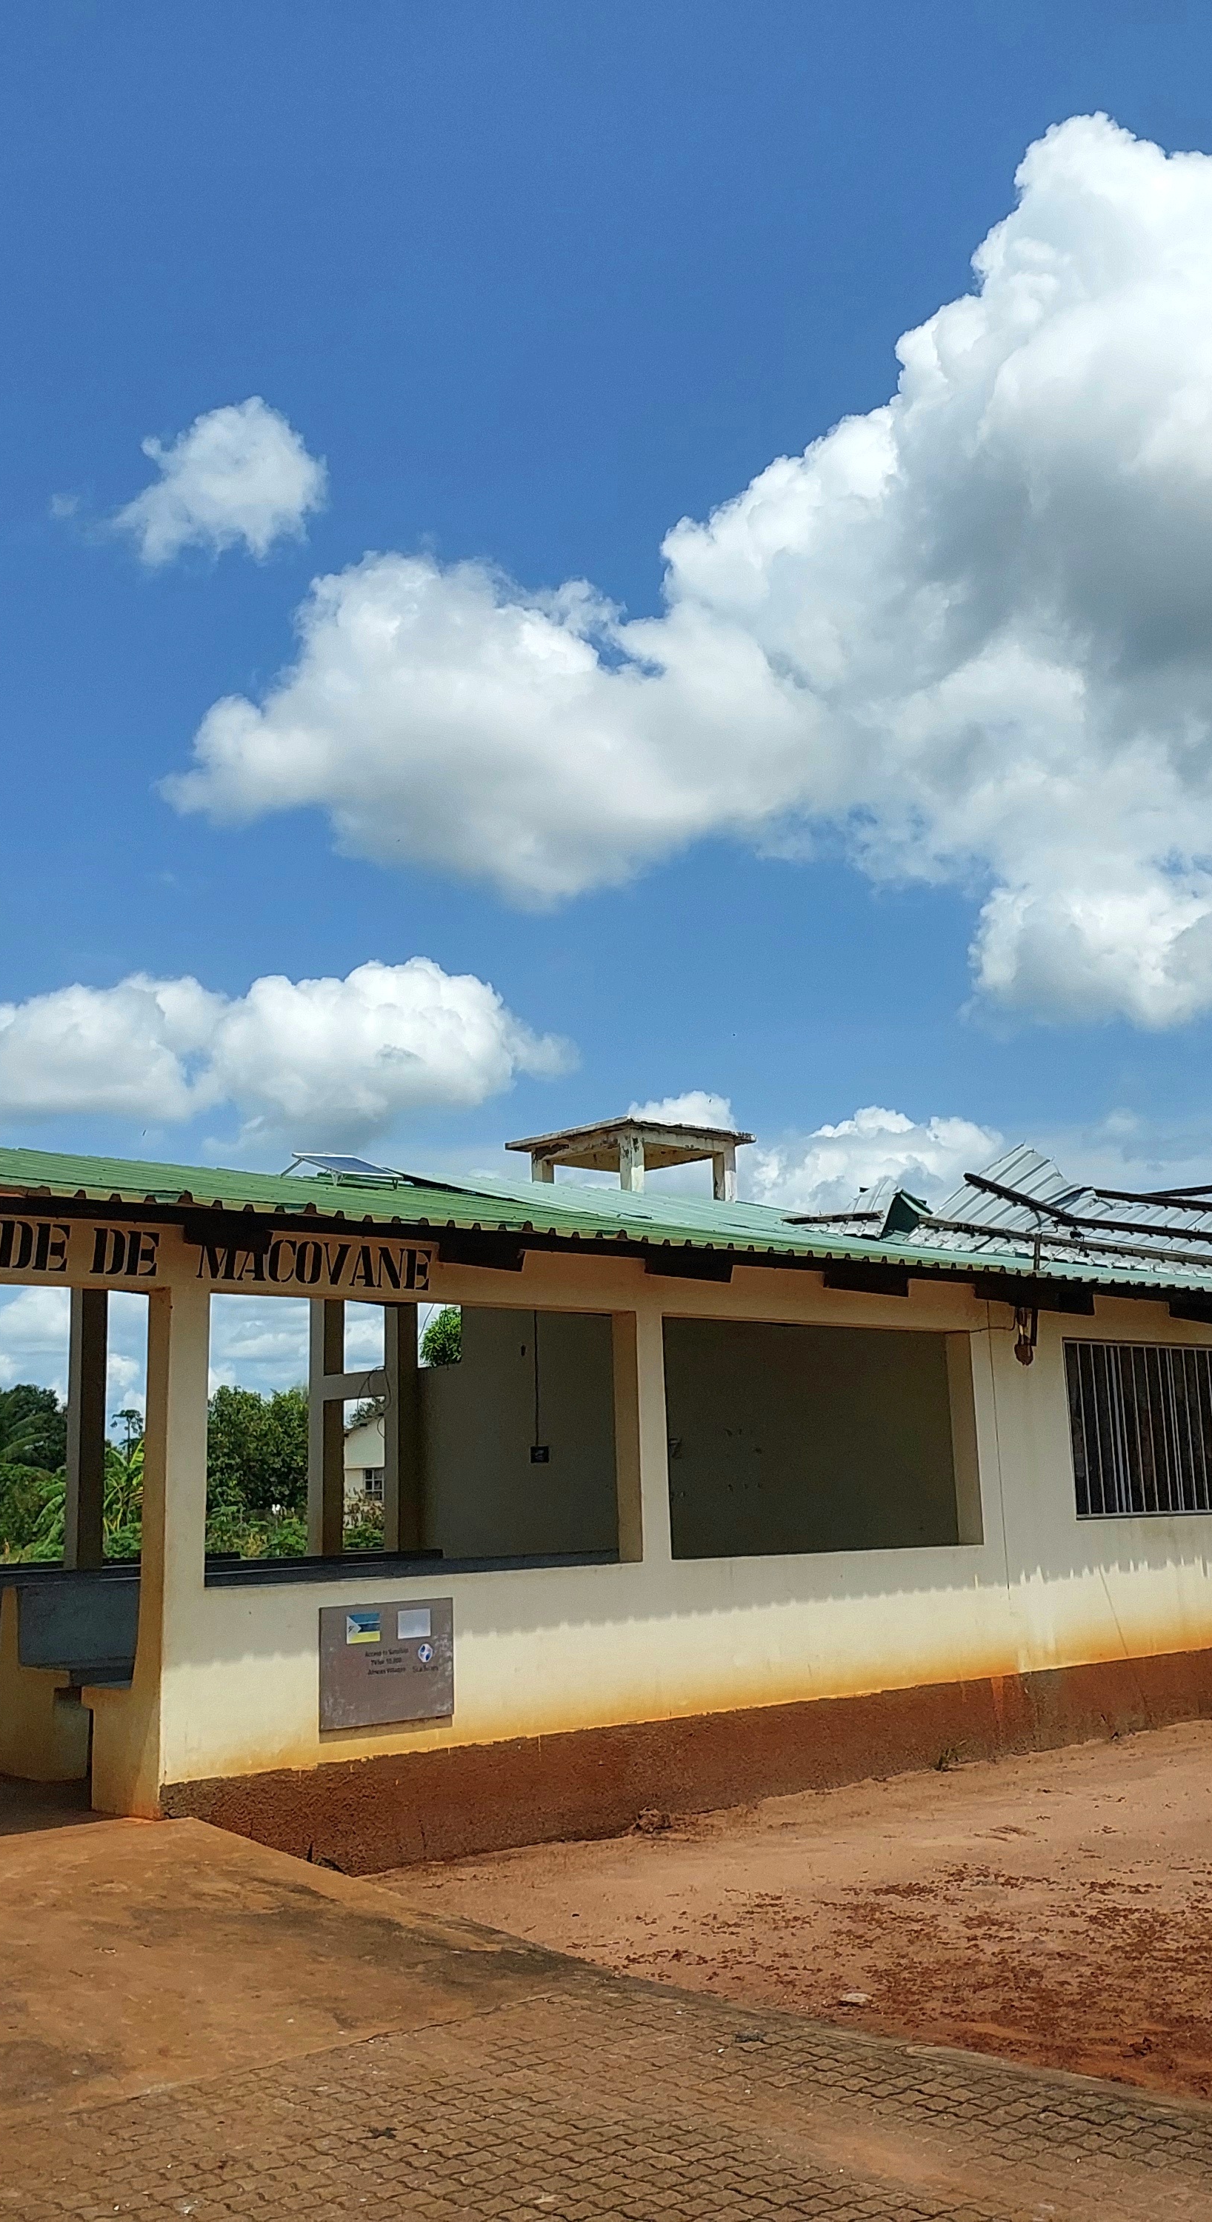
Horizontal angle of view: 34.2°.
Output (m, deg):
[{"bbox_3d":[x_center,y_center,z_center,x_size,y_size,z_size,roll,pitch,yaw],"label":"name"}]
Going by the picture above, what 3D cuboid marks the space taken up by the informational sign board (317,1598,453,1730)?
[{"bbox_3d":[-0.933,2.399,8.543,0.700,0.505,0.030,8,-14,-41],"label":"informational sign board"}]

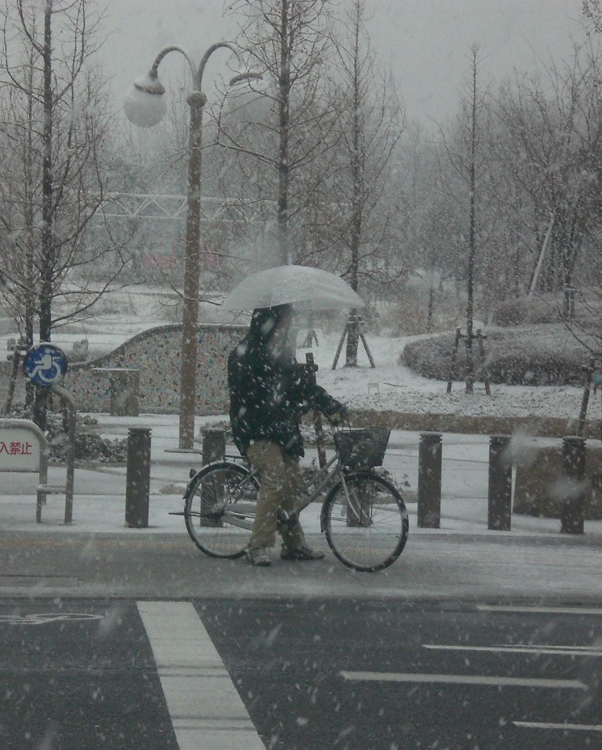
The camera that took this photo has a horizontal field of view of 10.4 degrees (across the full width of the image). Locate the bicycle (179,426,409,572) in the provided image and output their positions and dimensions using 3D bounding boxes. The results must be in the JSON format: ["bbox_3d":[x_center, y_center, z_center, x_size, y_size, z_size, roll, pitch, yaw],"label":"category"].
[{"bbox_3d":[-0.017,0.760,22.087,1.800,1.030,0.570,2,2,33],"label":"bicycle"}]

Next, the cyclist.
[{"bbox_3d":[-0.089,0.394,22.078,0.640,1.740,0.540,2,2,29],"label":"cyclist"}]

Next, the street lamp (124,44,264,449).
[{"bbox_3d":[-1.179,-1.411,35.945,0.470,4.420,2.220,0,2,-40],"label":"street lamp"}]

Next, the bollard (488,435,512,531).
[{"bbox_3d":[1.525,0.820,25.091,0.177,0.730,0.177,1,1,0],"label":"bollard"}]

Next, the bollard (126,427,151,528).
[{"bbox_3d":[-1.204,0.760,24.391,0.177,0.740,0.177,1,1,0],"label":"bollard"}]

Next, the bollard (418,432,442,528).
[{"bbox_3d":[0.986,0.800,25.091,0.177,0.730,0.177,1,1,0],"label":"bollard"}]

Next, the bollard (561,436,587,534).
[{"bbox_3d":[2.080,0.839,25.091,0.177,0.735,0.177,1,1,0],"label":"bollard"}]

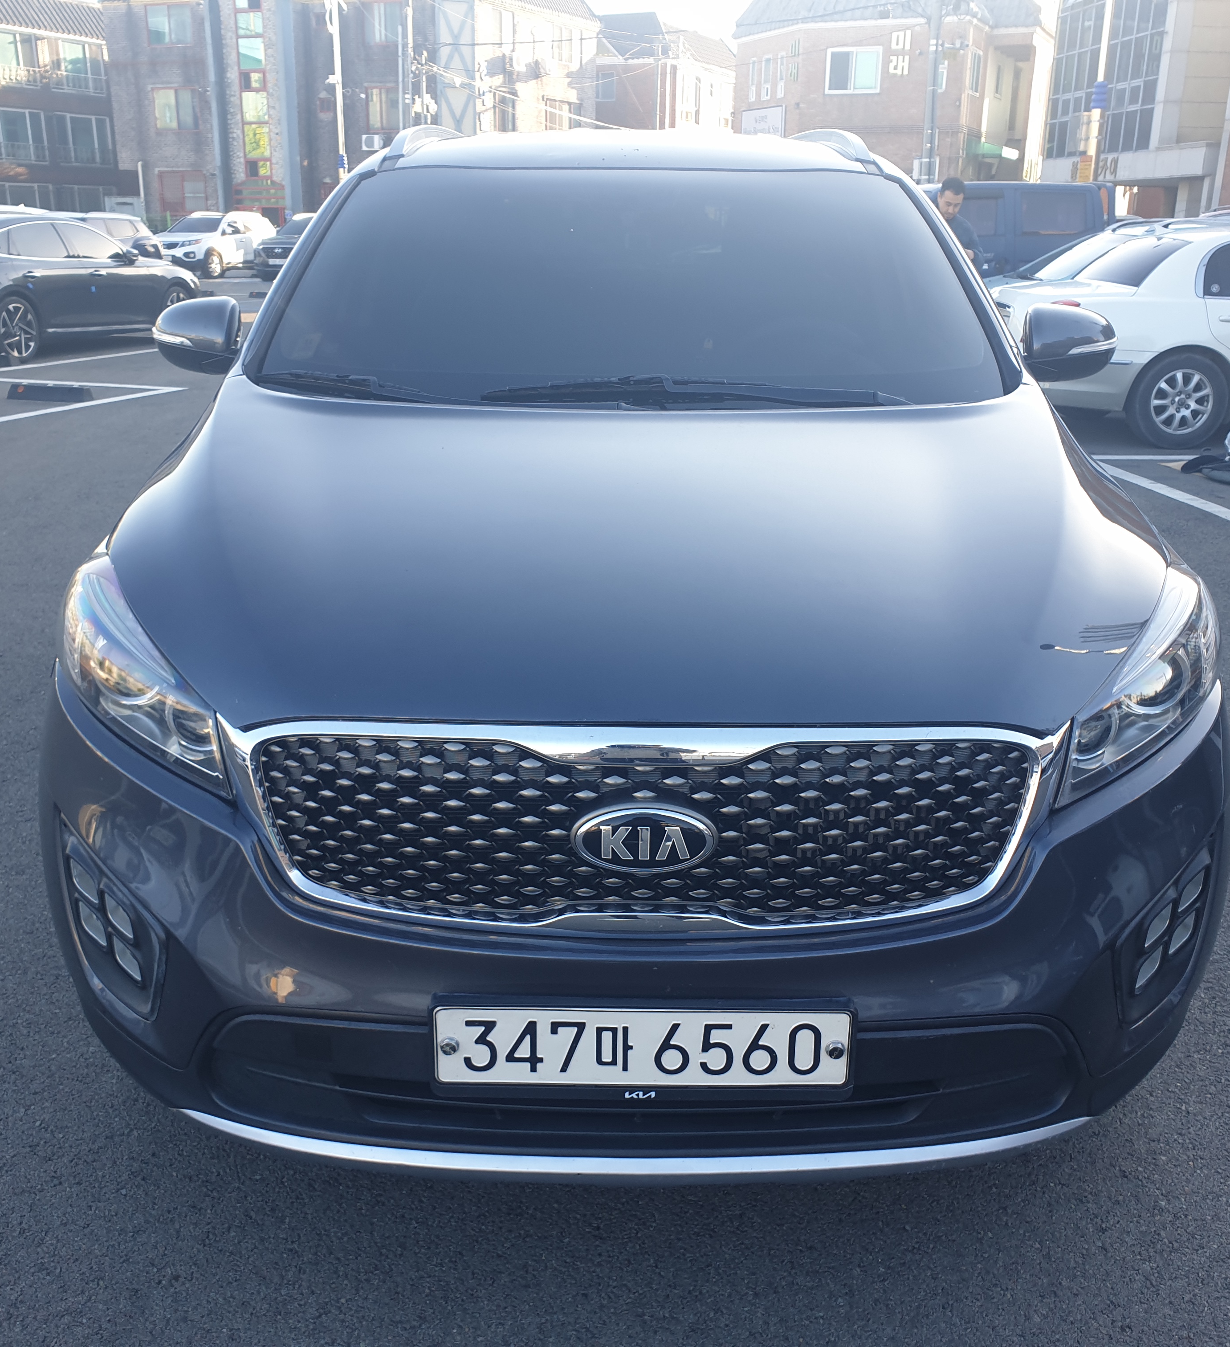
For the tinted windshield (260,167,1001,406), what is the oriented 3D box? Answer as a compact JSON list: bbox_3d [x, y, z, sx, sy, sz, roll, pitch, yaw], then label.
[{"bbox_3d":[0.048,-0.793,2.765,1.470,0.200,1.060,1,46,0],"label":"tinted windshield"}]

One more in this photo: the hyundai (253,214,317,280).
[{"bbox_3d":[-8.063,-11.654,36.835,1.860,1.680,4.550,7,20,16],"label":"hyundai"}]

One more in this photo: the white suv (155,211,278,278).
[{"bbox_3d":[-10.925,-11.746,36.766,1.880,1.720,4.670,7,20,16],"label":"white suv"}]

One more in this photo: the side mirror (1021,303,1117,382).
[{"bbox_3d":[1.013,-0.737,3.007,0.205,0.172,0.150,1,18,0],"label":"side mirror"}]

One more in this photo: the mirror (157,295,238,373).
[{"bbox_3d":[-0.932,-0.755,2.998,0.205,0.172,0.150,1,18,0],"label":"mirror"}]

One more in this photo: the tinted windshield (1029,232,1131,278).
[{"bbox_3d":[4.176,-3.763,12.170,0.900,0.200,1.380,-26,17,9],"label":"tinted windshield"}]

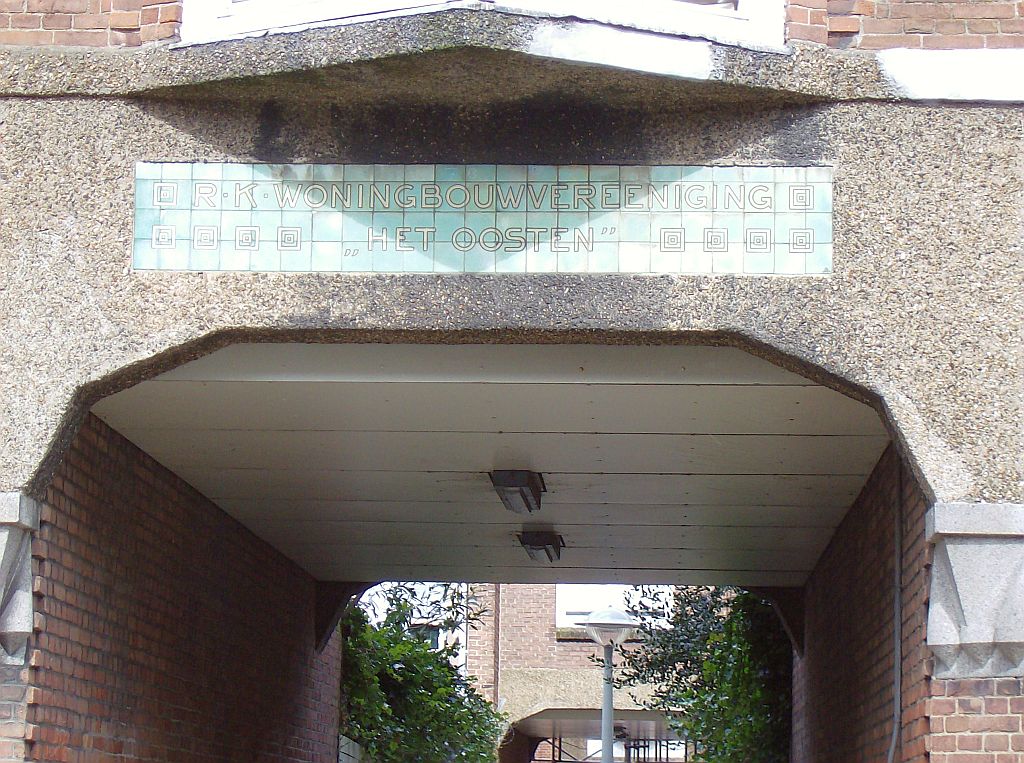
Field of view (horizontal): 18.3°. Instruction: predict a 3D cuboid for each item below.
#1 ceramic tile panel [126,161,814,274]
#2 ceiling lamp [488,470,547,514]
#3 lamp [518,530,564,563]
[{"bbox_3d":[-0.102,-0.548,10.756,2.360,0.370,0.030,0,-8,3],"label":"ceramic tile panel"},{"bbox_3d":[0.030,0.486,14.054,0.220,0.085,0.900,0,-8,3],"label":"ceiling lamp"},{"bbox_3d":[0.154,0.875,16.783,0.220,0.085,0.900,0,-8,3],"label":"lamp"}]

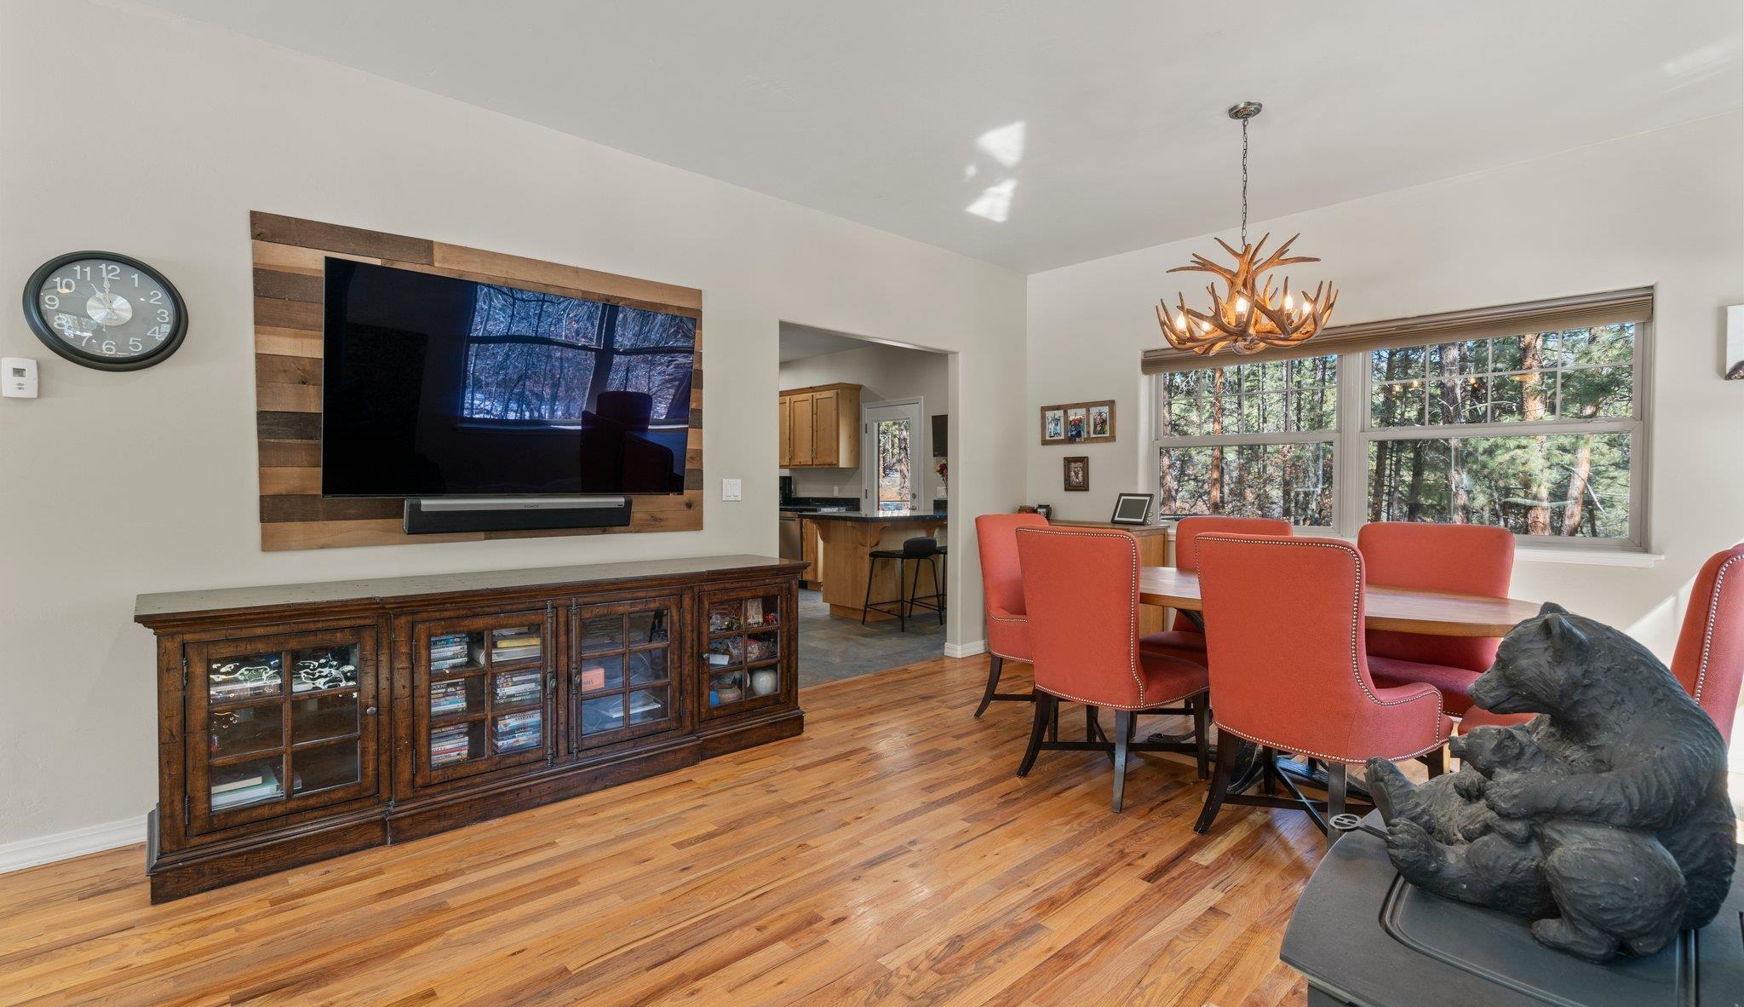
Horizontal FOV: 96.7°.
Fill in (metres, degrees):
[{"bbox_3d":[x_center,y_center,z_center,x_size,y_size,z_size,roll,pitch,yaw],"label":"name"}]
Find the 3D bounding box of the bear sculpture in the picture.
[{"bbox_3d":[0.787,0.286,0.930,0.325,0.335,0.250,1,2,39],"label":"bear sculpture"}]

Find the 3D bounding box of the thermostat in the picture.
[{"bbox_3d":[-2.568,-0.375,2.338,0.073,0.117,0.030,-1,2,-43],"label":"thermostat"}]

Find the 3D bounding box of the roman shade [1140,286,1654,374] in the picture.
[{"bbox_3d":[2.591,-0.893,4.240,0.080,0.150,2.380,-1,2,-43],"label":"roman shade"}]

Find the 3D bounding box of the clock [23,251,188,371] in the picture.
[{"bbox_3d":[-2.474,-0.619,2.513,0.380,0.380,0.050,-1,2,-41],"label":"clock"}]

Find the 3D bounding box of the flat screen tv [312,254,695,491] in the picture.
[{"bbox_3d":[-1.414,-0.448,3.234,1.450,0.835,0.050,-1,10,-43],"label":"flat screen tv"}]

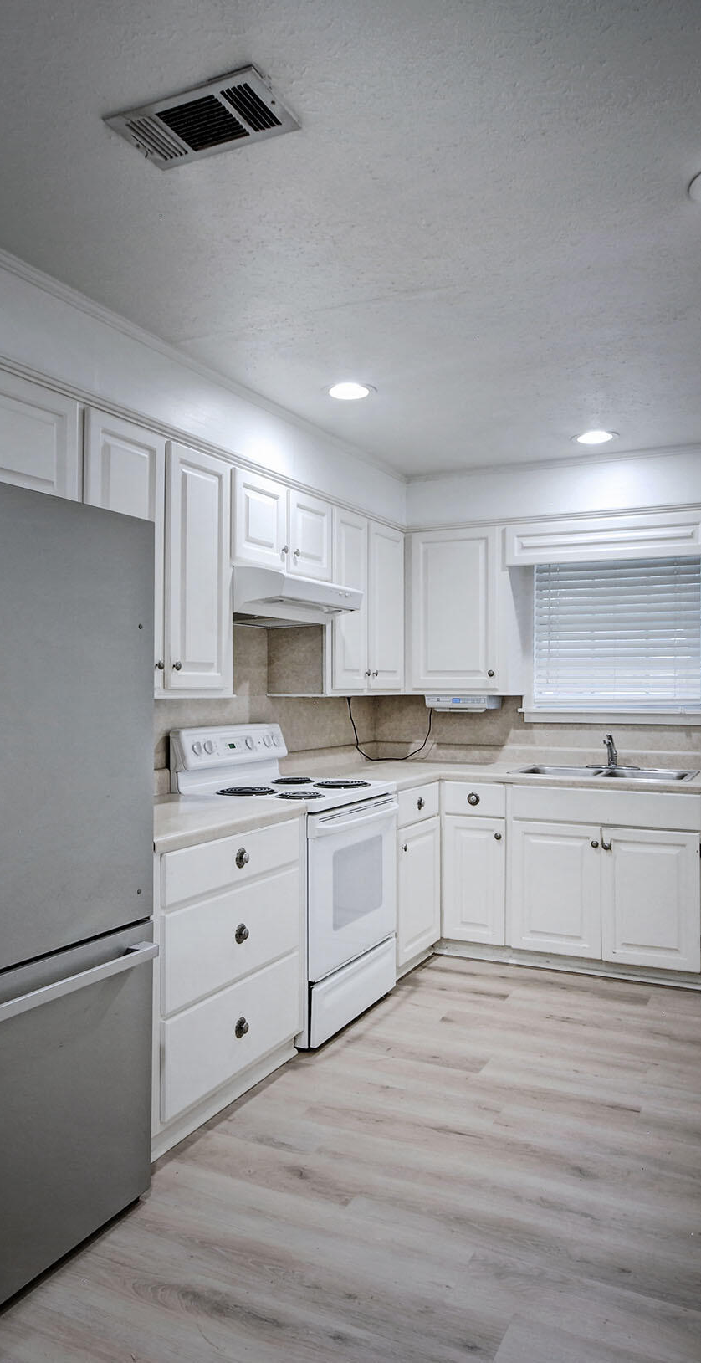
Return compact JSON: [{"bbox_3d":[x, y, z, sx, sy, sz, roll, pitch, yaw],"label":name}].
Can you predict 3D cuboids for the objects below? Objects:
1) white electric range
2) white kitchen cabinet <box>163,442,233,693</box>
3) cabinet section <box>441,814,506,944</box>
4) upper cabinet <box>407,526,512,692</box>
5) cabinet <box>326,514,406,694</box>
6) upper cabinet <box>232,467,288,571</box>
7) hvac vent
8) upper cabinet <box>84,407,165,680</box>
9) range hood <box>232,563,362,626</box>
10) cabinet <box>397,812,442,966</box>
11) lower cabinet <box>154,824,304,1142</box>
[{"bbox_3d":[-0.245,0.769,3.505,0.678,1.152,0.771,0,-1,27],"label":"white electric range"},{"bbox_3d":[-0.679,-0.385,3.156,0.330,0.869,0.426,0,-1,27],"label":"white kitchen cabinet"},{"bbox_3d":[0.719,0.945,4.332,0.308,0.593,0.595,0,-1,27],"label":"cabinet section"},{"bbox_3d":[0.638,-0.366,4.732,0.577,0.876,0.324,0,-1,27],"label":"upper cabinet"},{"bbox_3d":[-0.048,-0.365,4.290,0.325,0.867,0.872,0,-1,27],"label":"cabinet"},{"bbox_3d":[-0.501,-0.634,3.508,0.330,0.356,0.402,0,-1,27],"label":"upper cabinet"},{"bbox_3d":[-0.298,-1.133,1.745,0.352,0.020,0.197,0,-1,27],"label":"hvac vent"},{"bbox_3d":[-0.839,-0.382,2.724,0.325,0.867,0.371,0,-1,27],"label":"upper cabinet"},{"bbox_3d":[-0.318,-0.348,3.641,0.532,0.177,0.759,0,-1,27],"label":"range hood"},{"bbox_3d":[0.098,0.984,4.190,0.515,0.631,0.544,0,-1,27],"label":"cabinet"},{"bbox_3d":[-0.628,0.863,2.829,0.604,0.783,0.798,0,-1,27],"label":"lower cabinet"}]

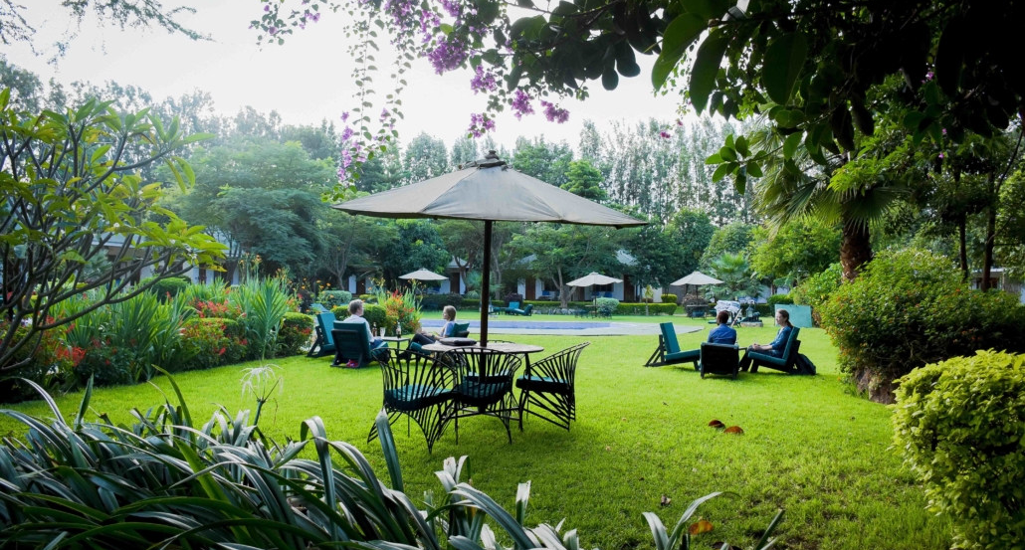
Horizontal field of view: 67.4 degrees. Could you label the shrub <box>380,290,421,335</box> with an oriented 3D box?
[{"bbox_3d":[-3.276,1.136,22.500,1.150,1.280,1.100,1,-1,0],"label":"shrub"}]

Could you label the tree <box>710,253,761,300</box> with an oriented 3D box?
[{"bbox_3d":[13.596,0.304,47.000,3.200,3.400,3.200,1,-1,0],"label":"tree"}]

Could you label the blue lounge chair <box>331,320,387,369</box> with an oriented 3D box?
[{"bbox_3d":[-2.577,1.167,12.907,0.590,0.760,0.920,0,-1,27],"label":"blue lounge chair"}]

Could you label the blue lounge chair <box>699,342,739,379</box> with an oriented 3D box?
[{"bbox_3d":[3.293,1.324,12.307,0.600,0.560,1.100,0,-1,12],"label":"blue lounge chair"}]

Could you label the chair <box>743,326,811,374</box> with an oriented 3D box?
[{"bbox_3d":[4.264,1.218,12.407,0.980,0.750,0.590,0,-1,18],"label":"chair"}]

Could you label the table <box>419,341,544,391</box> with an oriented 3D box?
[{"bbox_3d":[-0.278,1.089,7.407,1.170,0.750,1.170,0,-1,0],"label":"table"}]

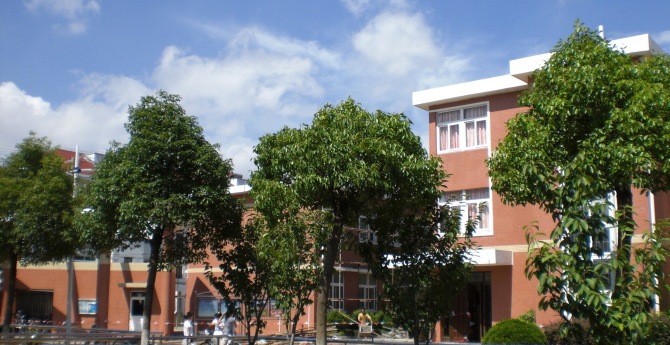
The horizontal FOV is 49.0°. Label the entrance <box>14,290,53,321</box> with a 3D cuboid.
[{"bbox_3d":[-17.339,8.086,42.234,2.300,2.707,0.300,4,-11,-20],"label":"entrance"}]

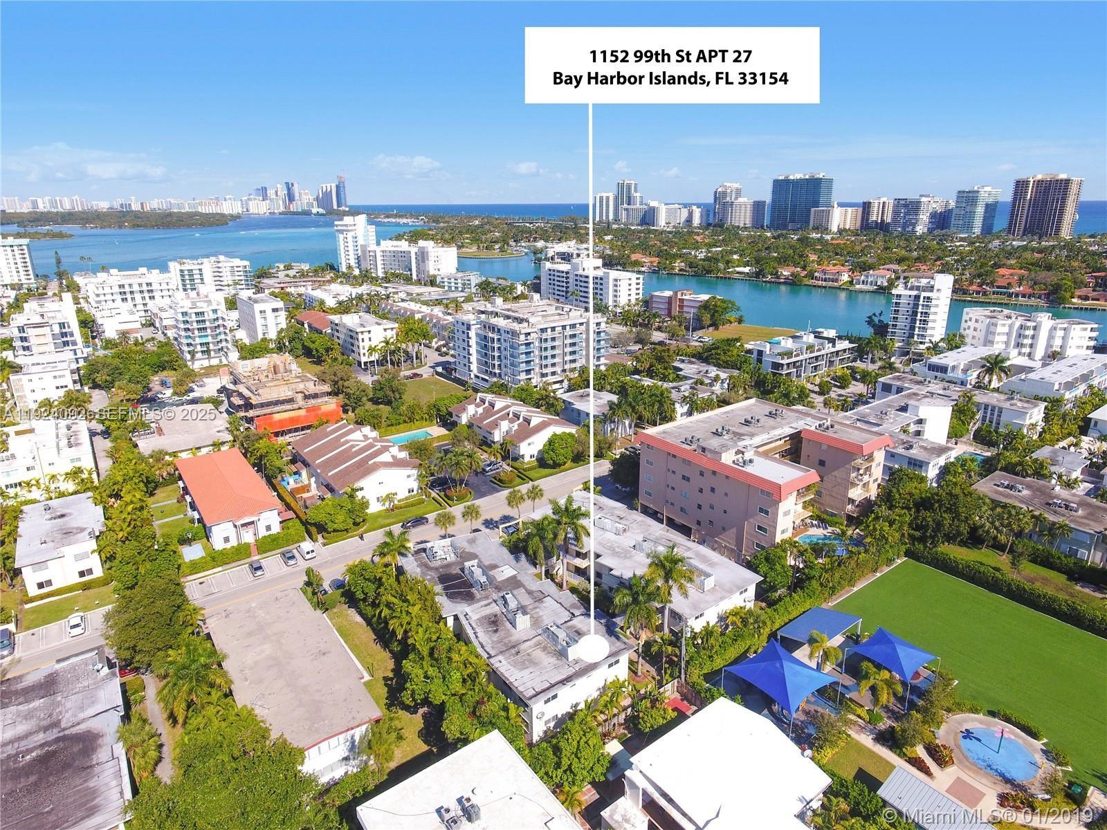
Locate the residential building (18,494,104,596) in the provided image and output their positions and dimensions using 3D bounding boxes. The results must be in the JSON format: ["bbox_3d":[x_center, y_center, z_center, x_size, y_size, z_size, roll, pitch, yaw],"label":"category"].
[{"bbox_3d":[-81.788,21.240,107.348,10.909,6.500,22.407,-13,22,-32],"label":"residential building"}]

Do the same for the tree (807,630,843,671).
[{"bbox_3d":[33.551,30.366,79.571,4.000,5.600,4.000,8,20,24],"label":"tree"}]

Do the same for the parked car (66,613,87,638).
[{"bbox_3d":[-67.239,29.527,90.284,1.820,1.450,4.600,-13,22,-32],"label":"parked car"}]

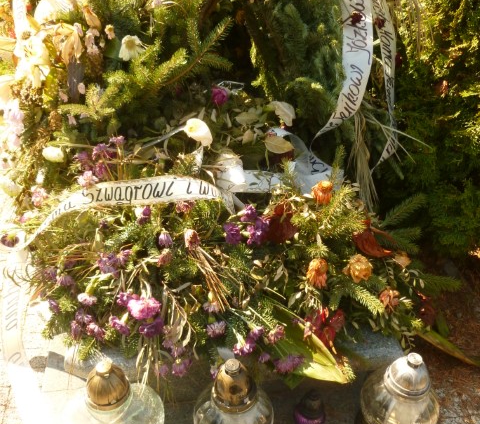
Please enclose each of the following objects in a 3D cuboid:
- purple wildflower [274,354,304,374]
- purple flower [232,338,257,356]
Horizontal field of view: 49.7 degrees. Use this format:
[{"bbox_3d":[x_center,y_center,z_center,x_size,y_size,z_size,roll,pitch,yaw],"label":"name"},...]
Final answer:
[{"bbox_3d":[0.108,0.333,1.130,0.066,0.042,0.048,0,34,0],"label":"purple wildflower"},{"bbox_3d":[0.011,0.325,1.240,0.055,0.040,0.044,3,32,1],"label":"purple flower"}]

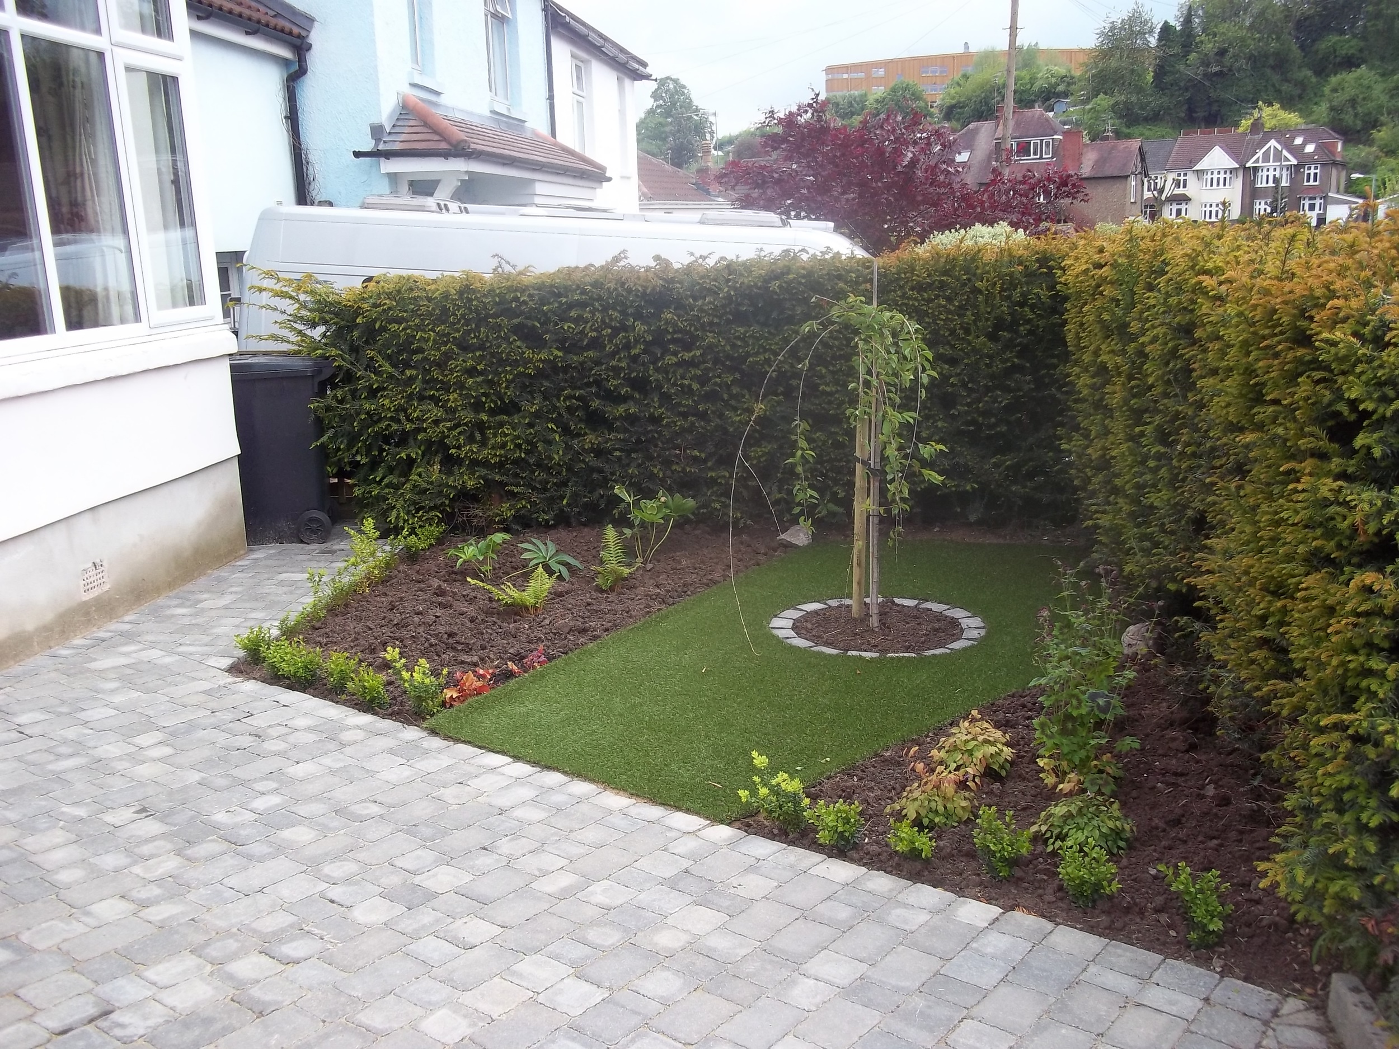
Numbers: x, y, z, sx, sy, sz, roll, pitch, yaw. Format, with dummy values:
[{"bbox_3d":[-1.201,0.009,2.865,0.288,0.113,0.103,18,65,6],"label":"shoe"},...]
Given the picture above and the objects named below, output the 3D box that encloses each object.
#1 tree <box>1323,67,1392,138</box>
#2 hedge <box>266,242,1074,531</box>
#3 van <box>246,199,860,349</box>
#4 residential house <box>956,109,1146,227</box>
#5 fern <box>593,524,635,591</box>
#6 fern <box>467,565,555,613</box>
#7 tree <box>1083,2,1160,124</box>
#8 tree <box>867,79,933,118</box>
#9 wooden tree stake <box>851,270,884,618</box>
[{"bbox_3d":[58.506,-37.514,115.000,6.200,6.600,6.000,5,14,26],"label":"tree"},{"bbox_3d":[-0.203,-0.829,7.839,4.720,1.600,1.050,0,13,8],"label":"hedge"},{"bbox_3d":[-0.359,-1.026,10.275,5.900,2.750,2.000,4,14,7],"label":"van"},{"bbox_3d":[21.533,-21.195,80.000,10.800,9.000,8.500,4,14,25],"label":"residential house"},{"bbox_3d":[-0.415,0.160,6.330,0.200,0.320,0.200,-2,13,0],"label":"fern"},{"bbox_3d":[-0.872,0.296,5.980,0.390,0.220,0.320,-2,13,0],"label":"fern"},{"bbox_3d":[39.797,-43.096,122.000,7.300,12.200,7.000,2,14,17],"label":"tree"},{"bbox_3d":[25.587,-53.894,165.000,8.200,6.200,7.500,0,13,9],"label":"tree"},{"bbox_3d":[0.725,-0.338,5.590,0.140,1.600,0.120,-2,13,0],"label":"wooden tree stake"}]

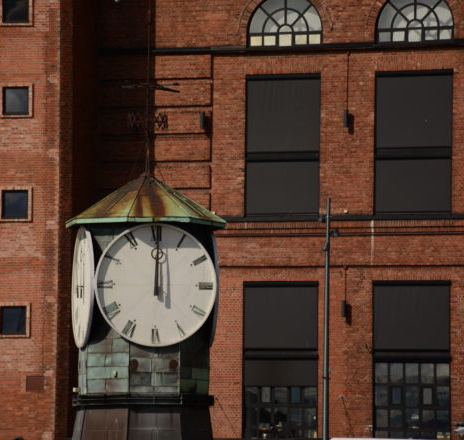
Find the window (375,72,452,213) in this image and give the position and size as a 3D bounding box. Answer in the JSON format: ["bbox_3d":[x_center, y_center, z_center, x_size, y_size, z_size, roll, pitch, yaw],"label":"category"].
[{"bbox_3d":[5.424,-2.342,114.848,2.340,4.220,0.200,-1,-4,17],"label":"window"}]

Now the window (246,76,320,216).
[{"bbox_3d":[1.558,-2.267,116.038,2.330,4.220,0.200,-1,-4,17],"label":"window"}]

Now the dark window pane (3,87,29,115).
[{"bbox_3d":[-6.601,-3.637,117.372,0.810,0.850,0.060,-1,-4,17],"label":"dark window pane"}]

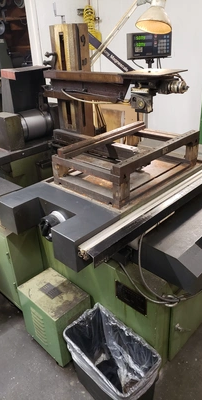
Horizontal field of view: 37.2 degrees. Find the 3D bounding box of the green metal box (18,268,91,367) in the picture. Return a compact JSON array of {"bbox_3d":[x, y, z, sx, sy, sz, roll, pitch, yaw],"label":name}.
[{"bbox_3d":[-0.203,0.531,1.386,0.283,0.282,0.183,21,35,41],"label":"green metal box"}]

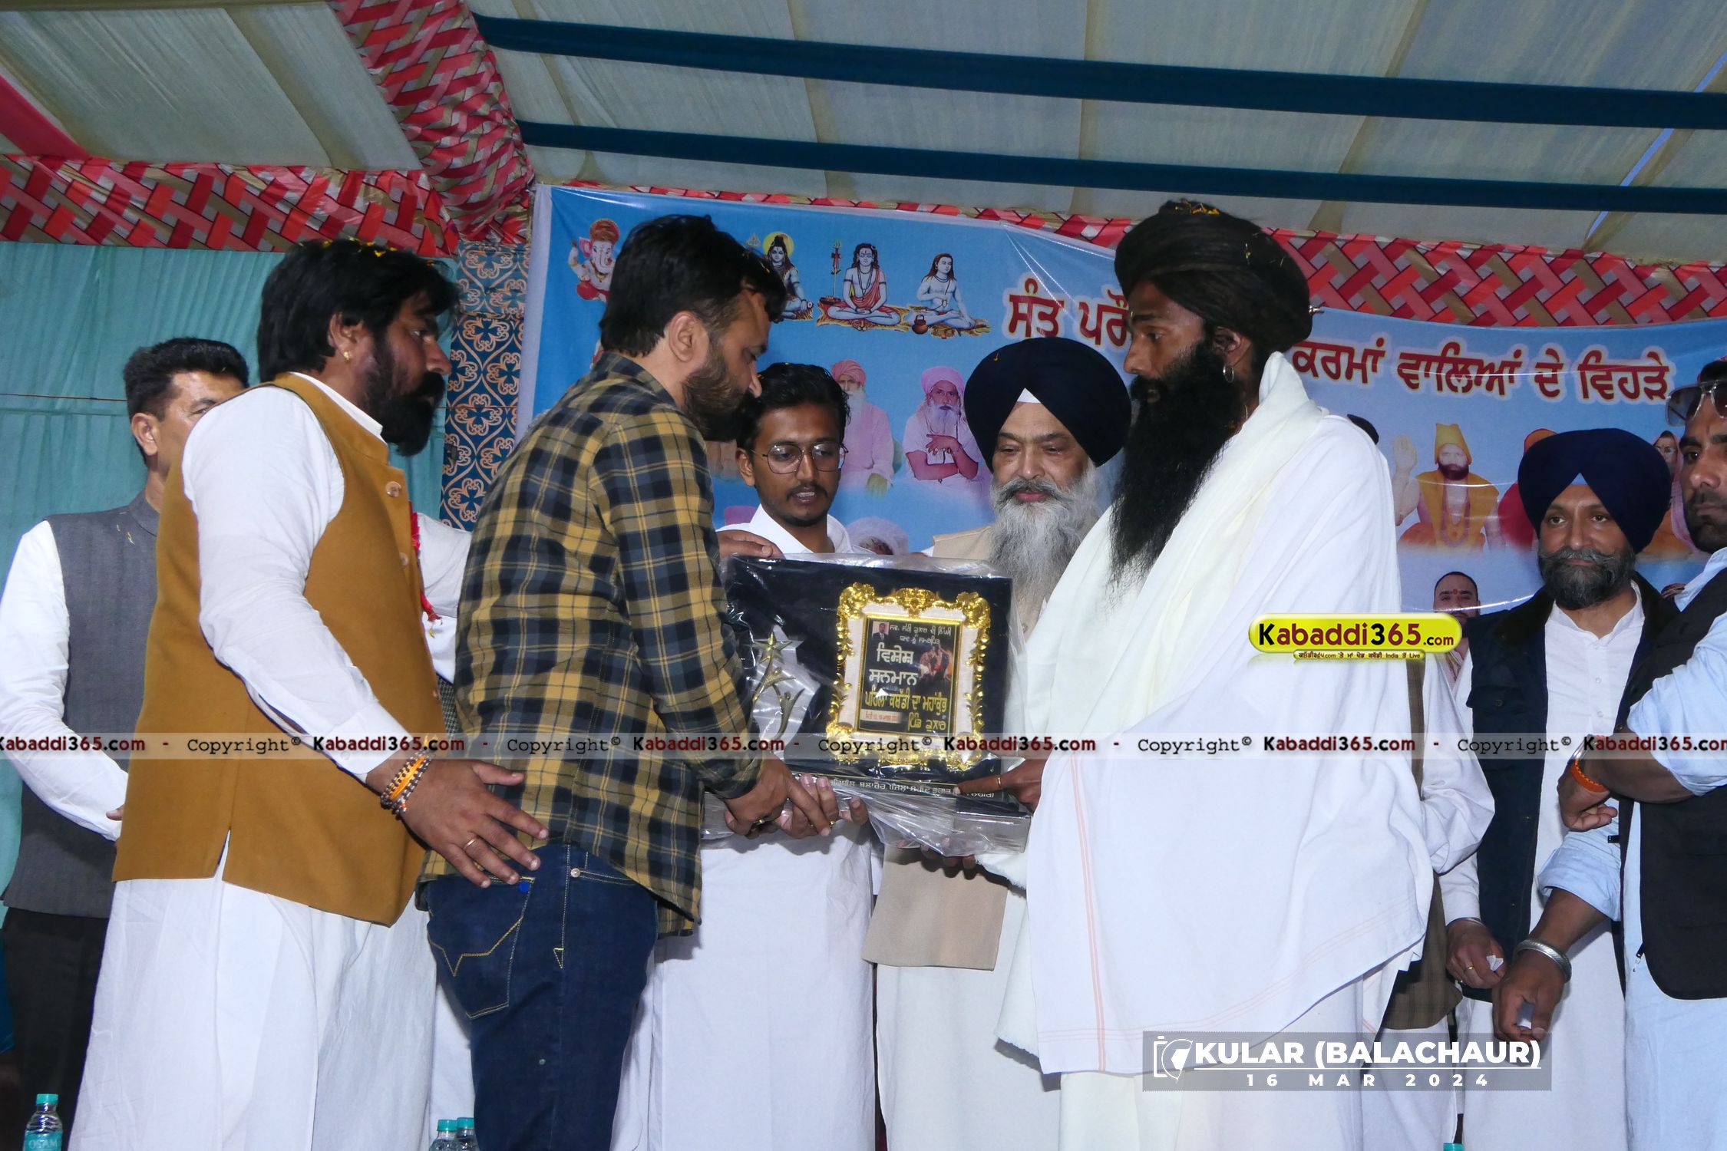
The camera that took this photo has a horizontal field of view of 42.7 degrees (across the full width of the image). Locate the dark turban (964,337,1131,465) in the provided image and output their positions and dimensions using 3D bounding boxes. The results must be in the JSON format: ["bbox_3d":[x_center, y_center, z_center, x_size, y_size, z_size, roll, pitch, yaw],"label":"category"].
[{"bbox_3d":[0.288,-0.272,3.450,0.255,0.185,0.250,1,-6,16],"label":"dark turban"}]

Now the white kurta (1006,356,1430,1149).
[{"bbox_3d":[0.430,0.257,2.680,0.450,1.060,0.510,7,-12,-22],"label":"white kurta"}]

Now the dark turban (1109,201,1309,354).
[{"bbox_3d":[0.443,-0.380,2.800,0.250,0.190,0.220,5,-10,-12],"label":"dark turban"}]

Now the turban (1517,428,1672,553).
[{"bbox_3d":[1.172,-0.134,3.540,0.245,0.185,0.245,-2,-10,27],"label":"turban"}]

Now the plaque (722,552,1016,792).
[{"bbox_3d":[0.007,0.132,2.700,0.355,0.285,0.060,4,-18,-4],"label":"plaque"}]

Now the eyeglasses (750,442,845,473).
[{"bbox_3d":[-0.109,-0.188,3.485,0.139,0.048,0.140,-4,6,-16],"label":"eyeglasses"}]

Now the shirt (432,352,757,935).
[{"bbox_3d":[-0.336,0.087,2.730,0.420,0.740,0.480,5,-12,-17],"label":"shirt"}]

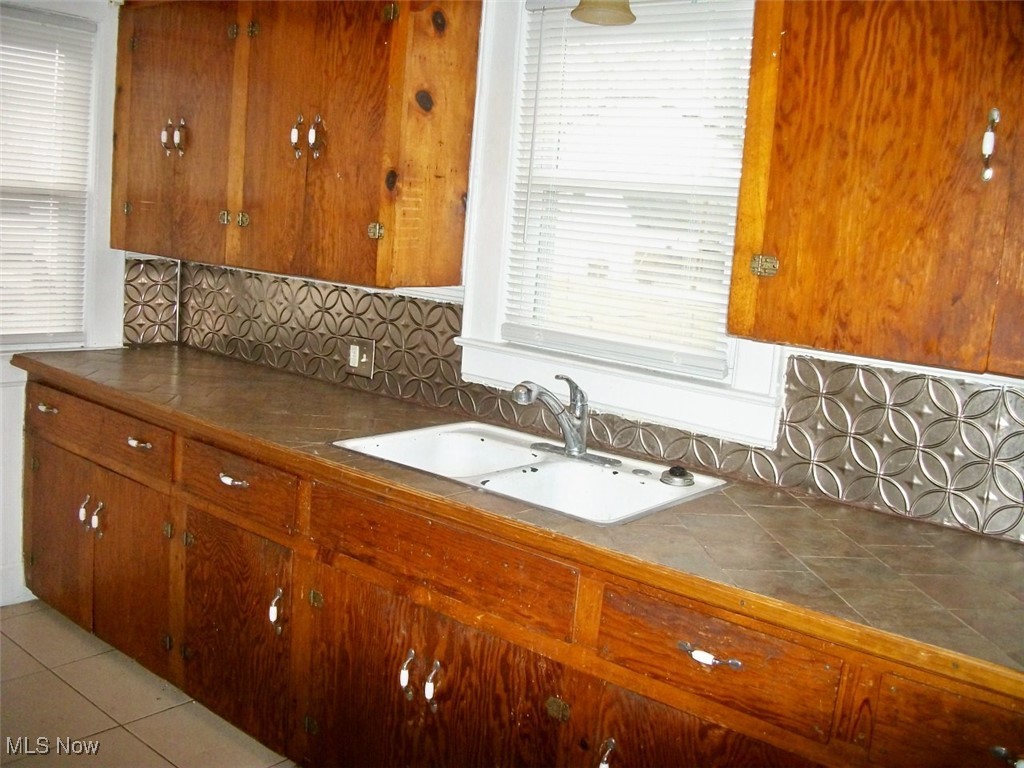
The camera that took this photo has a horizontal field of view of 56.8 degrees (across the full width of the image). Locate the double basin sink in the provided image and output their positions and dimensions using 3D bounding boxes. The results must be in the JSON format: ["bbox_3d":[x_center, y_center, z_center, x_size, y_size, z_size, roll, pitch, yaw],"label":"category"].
[{"bbox_3d":[0.027,0.285,2.388,0.820,0.185,0.555,12,12,36],"label":"double basin sink"}]

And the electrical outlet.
[{"bbox_3d":[-0.494,-0.087,3.073,0.117,0.119,0.012,12,12,36],"label":"electrical outlet"}]

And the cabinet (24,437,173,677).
[{"bbox_3d":[-1.166,0.506,3.266,0.875,0.580,0.580,12,12,36],"label":"cabinet"}]

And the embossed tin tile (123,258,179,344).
[{"bbox_3d":[-1.354,-0.307,3.575,0.010,0.316,0.234,12,12,36],"label":"embossed tin tile"}]

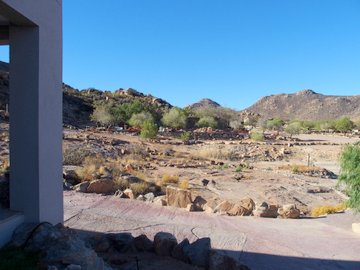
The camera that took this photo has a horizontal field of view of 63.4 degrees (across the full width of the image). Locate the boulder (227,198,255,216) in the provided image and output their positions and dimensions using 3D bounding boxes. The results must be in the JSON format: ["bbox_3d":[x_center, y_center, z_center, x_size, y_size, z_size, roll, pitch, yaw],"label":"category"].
[{"bbox_3d":[1.179,1.402,5.630,0.500,0.290,0.380,0,1,6],"label":"boulder"}]

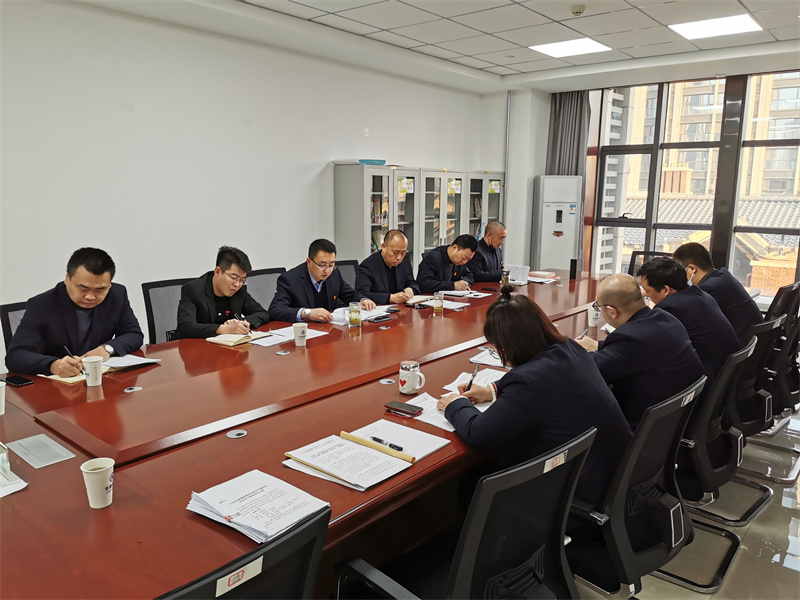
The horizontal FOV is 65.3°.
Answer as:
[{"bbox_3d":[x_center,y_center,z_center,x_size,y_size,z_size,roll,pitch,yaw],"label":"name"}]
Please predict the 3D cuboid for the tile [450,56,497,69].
[{"bbox_3d":[0.747,-2.382,6.250,0.257,0.018,0.600,9,13,39],"label":"tile"}]

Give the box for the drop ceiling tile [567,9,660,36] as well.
[{"bbox_3d":[1.616,-2.119,4.769,0.600,0.020,0.600,9,13,39],"label":"drop ceiling tile"}]

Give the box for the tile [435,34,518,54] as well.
[{"bbox_3d":[0.694,-2.254,5.514,0.600,0.020,0.600,8,13,39],"label":"tile"}]

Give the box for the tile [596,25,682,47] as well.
[{"bbox_3d":[2.001,-2.194,5.223,0.600,0.020,0.600,9,13,39],"label":"tile"}]

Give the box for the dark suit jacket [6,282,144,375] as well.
[{"bbox_3d":[-1.557,0.248,2.866,0.550,0.580,0.620,9,13,39],"label":"dark suit jacket"}]

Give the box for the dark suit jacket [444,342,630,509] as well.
[{"bbox_3d":[0.485,0.384,2.104,0.601,0.563,0.582,8,13,39],"label":"dark suit jacket"}]

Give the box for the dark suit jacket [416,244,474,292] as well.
[{"bbox_3d":[0.315,-0.138,5.166,0.530,0.580,0.620,9,13,39],"label":"dark suit jacket"}]

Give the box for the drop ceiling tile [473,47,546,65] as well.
[{"bbox_3d":[1.080,-2.334,5.979,0.600,0.020,0.600,9,13,39],"label":"drop ceiling tile"}]

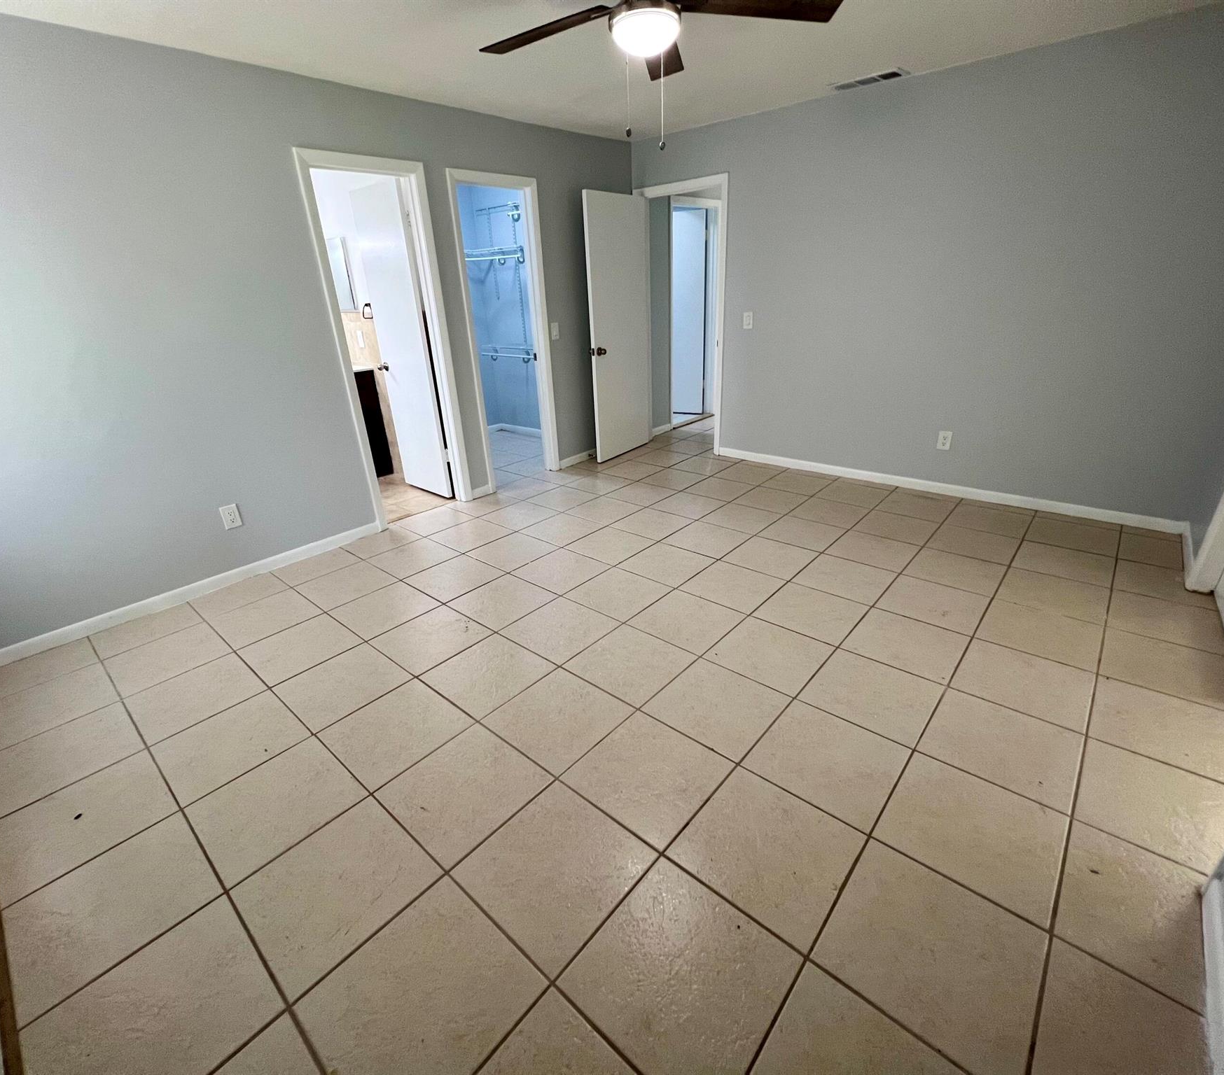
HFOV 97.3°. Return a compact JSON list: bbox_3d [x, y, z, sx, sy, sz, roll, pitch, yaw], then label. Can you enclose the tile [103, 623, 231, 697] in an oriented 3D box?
[{"bbox_3d":[-1.988,0.538,2.415,0.398,0.010,0.398,17,31,38],"label":"tile"}]

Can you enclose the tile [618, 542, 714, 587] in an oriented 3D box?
[{"bbox_3d":[0.319,0.155,3.108,0.415,0.012,0.415,18,31,38],"label":"tile"}]

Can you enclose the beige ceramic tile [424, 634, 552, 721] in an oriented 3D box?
[{"bbox_3d":[-0.505,0.560,2.216,0.400,0.010,0.400,17,31,38],"label":"beige ceramic tile"}]

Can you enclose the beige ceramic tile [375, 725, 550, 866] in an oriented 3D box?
[{"bbox_3d":[-0.467,0.799,1.717,0.398,0.010,0.398,17,31,38],"label":"beige ceramic tile"}]

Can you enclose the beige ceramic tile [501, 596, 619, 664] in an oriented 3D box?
[{"bbox_3d":[-0.237,0.422,2.485,0.406,0.010,0.406,18,31,38],"label":"beige ceramic tile"}]

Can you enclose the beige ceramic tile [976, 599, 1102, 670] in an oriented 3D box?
[{"bbox_3d":[1.876,0.421,2.365,0.411,0.012,0.415,18,32,38],"label":"beige ceramic tile"}]

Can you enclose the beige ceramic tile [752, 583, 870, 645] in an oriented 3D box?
[{"bbox_3d":[0.910,0.342,2.459,0.393,0.010,0.393,17,31,38],"label":"beige ceramic tile"}]

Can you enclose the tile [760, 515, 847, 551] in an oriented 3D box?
[{"bbox_3d":[1.158,-0.026,3.272,0.393,0.010,0.393,17,31,38],"label":"tile"}]

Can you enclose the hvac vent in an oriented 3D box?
[{"bbox_3d":[1.487,-2.666,3.140,0.400,0.025,0.180,19,33,37],"label":"hvac vent"}]

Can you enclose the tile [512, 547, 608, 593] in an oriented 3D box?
[{"bbox_3d":[-0.284,0.194,3.081,0.415,0.012,0.415,18,31,38],"label":"tile"}]

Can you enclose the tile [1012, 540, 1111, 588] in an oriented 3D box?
[{"bbox_3d":[2.405,0.138,2.869,0.400,0.010,0.400,17,31,38],"label":"tile"}]

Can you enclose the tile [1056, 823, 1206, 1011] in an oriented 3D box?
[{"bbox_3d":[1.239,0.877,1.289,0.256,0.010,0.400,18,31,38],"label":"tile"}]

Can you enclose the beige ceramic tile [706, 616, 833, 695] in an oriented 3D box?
[{"bbox_3d":[0.668,0.491,2.284,0.398,0.010,0.398,17,31,38],"label":"beige ceramic tile"}]

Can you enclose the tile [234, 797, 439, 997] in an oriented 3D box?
[{"bbox_3d":[-0.743,0.943,1.466,0.407,0.012,0.400,18,31,38],"label":"tile"}]

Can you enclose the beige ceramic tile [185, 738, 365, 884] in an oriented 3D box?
[{"bbox_3d":[-1.011,0.804,1.630,0.393,0.010,0.393,17,31,38],"label":"beige ceramic tile"}]

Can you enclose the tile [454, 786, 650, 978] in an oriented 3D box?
[{"bbox_3d":[-0.155,0.906,1.490,0.407,0.012,0.402,18,31,38],"label":"tile"}]

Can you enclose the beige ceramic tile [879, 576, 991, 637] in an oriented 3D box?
[{"bbox_3d":[1.530,0.313,2.563,0.400,0.010,0.400,17,31,38],"label":"beige ceramic tile"}]

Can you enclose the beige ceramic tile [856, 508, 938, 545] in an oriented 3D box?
[{"bbox_3d":[1.752,-0.064,3.319,0.395,0.012,0.395,19,33,37],"label":"beige ceramic tile"}]

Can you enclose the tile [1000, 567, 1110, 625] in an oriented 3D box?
[{"bbox_3d":[2.112,0.274,2.579,0.398,0.010,0.398,17,31,38],"label":"tile"}]

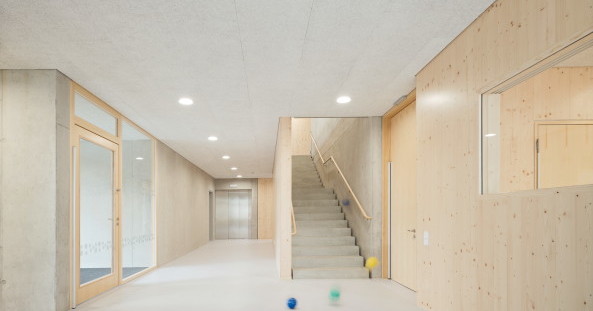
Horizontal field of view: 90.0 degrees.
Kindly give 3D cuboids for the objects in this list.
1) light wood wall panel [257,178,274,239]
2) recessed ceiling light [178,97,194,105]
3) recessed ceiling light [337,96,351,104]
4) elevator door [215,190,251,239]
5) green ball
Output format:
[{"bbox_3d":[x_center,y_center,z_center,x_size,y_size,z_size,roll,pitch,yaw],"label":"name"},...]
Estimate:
[{"bbox_3d":[-1.391,2.392,13.300,0.730,2.720,0.090,0,-5,0],"label":"light wood wall panel"},{"bbox_3d":[-1.616,-0.792,4.350,0.205,0.040,0.205,0,-5,0],"label":"recessed ceiling light"},{"bbox_3d":[0.686,-0.798,4.300,0.205,0.040,0.205,0,-5,0],"label":"recessed ceiling light"},{"bbox_3d":[-2.845,2.661,13.300,1.620,2.200,0.100,0,-5,0],"label":"elevator door"},{"bbox_3d":[0.472,1.719,3.640,0.122,0.130,0.122,0,-5,0],"label":"green ball"}]

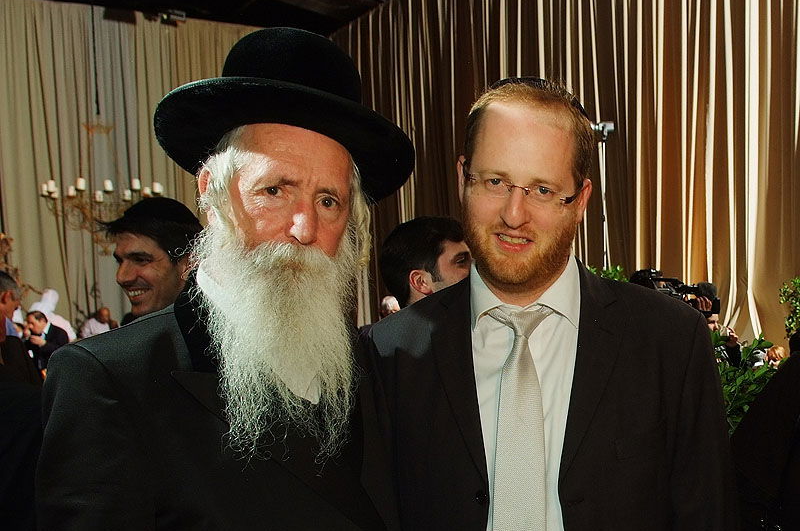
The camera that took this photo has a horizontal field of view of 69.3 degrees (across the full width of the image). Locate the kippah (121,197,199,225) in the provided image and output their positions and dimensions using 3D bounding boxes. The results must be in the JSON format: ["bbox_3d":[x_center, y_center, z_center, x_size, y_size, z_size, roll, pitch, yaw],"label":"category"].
[{"bbox_3d":[-0.506,-0.120,1.250,0.168,0.062,0.176,9,0,40],"label":"kippah"}]

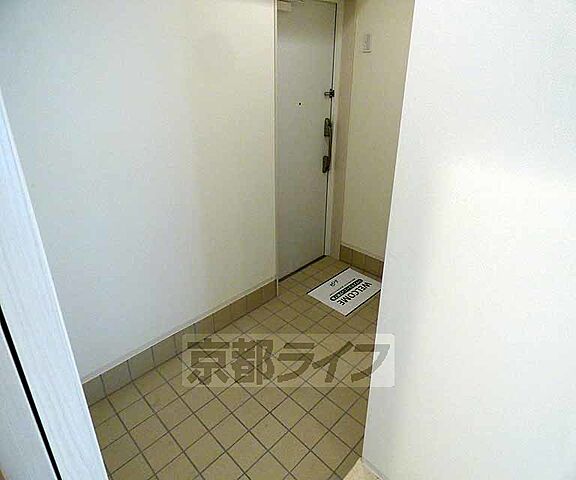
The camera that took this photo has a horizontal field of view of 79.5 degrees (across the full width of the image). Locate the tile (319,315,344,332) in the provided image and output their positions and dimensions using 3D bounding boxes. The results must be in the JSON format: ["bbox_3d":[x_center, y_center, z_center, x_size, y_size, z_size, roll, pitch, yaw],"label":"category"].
[{"bbox_3d":[0.329,0.620,2.584,0.147,0.010,0.147,-25,36,-39],"label":"tile"}]

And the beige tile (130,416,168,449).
[{"bbox_3d":[-0.730,1.014,1.826,0.146,0.010,0.146,25,36,39],"label":"beige tile"}]

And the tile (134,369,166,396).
[{"bbox_3d":[-0.840,0.870,2.121,0.147,0.010,0.147,-25,36,-39],"label":"tile"}]

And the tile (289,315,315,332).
[{"bbox_3d":[0.116,0.621,2.585,0.147,0.010,0.147,-25,36,-39],"label":"tile"}]

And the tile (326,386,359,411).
[{"bbox_3d":[0.327,0.915,2.021,0.146,0.012,0.146,24,36,39],"label":"tile"}]

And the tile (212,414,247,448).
[{"bbox_3d":[-0.309,1.013,1.828,0.146,0.010,0.146,25,36,39],"label":"tile"}]

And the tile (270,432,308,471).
[{"bbox_3d":[0.007,1.060,1.738,0.147,0.010,0.147,-25,36,-39],"label":"tile"}]

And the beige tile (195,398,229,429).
[{"bbox_3d":[-0.415,0.965,1.921,0.146,0.010,0.146,25,36,39],"label":"beige tile"}]

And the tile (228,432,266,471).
[{"bbox_3d":[-0.206,1.062,1.738,0.145,0.010,0.145,24,36,39],"label":"tile"}]

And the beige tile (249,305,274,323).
[{"bbox_3d":[-0.212,0.577,2.687,0.146,0.010,0.146,24,36,39],"label":"beige tile"}]

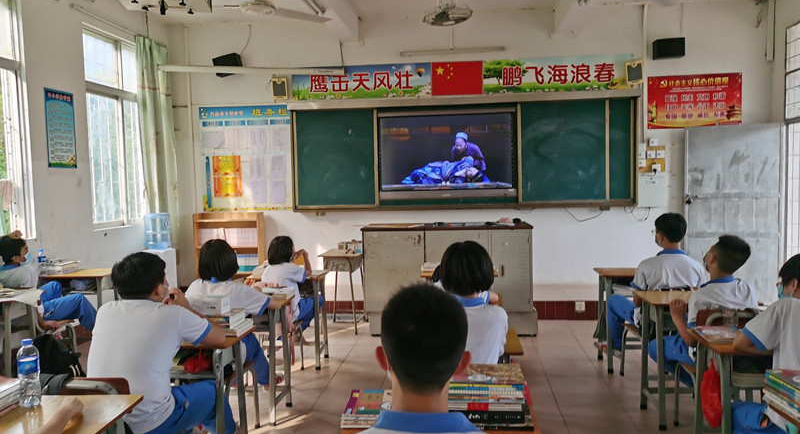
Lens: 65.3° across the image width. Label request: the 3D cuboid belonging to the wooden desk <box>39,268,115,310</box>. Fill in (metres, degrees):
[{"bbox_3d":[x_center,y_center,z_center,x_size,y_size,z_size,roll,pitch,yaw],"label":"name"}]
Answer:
[{"bbox_3d":[-2.738,0.864,5.434,0.600,0.750,0.420,-1,4,6],"label":"wooden desk"}]

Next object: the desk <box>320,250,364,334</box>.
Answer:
[{"bbox_3d":[-0.556,0.748,6.348,0.430,0.765,0.610,-1,4,6],"label":"desk"}]

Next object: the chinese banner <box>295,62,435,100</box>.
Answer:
[{"bbox_3d":[-0.475,-1.608,7.464,1.690,0.390,0.020,-1,4,6],"label":"chinese banner"}]

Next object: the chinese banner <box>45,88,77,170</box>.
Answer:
[{"bbox_3d":[-3.005,-0.772,5.534,0.015,0.680,0.388,-1,4,6],"label":"chinese banner"}]

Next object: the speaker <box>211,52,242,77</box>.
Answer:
[{"bbox_3d":[-2.042,-1.798,7.405,0.295,0.195,0.190,-14,3,2],"label":"speaker"}]

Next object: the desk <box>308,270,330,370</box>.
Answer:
[{"bbox_3d":[-0.907,0.830,5.094,0.600,0.745,0.410,-1,4,6],"label":"desk"}]

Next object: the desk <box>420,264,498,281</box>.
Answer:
[{"bbox_3d":[0.489,0.811,5.038,0.600,0.750,0.420,-1,4,6],"label":"desk"}]

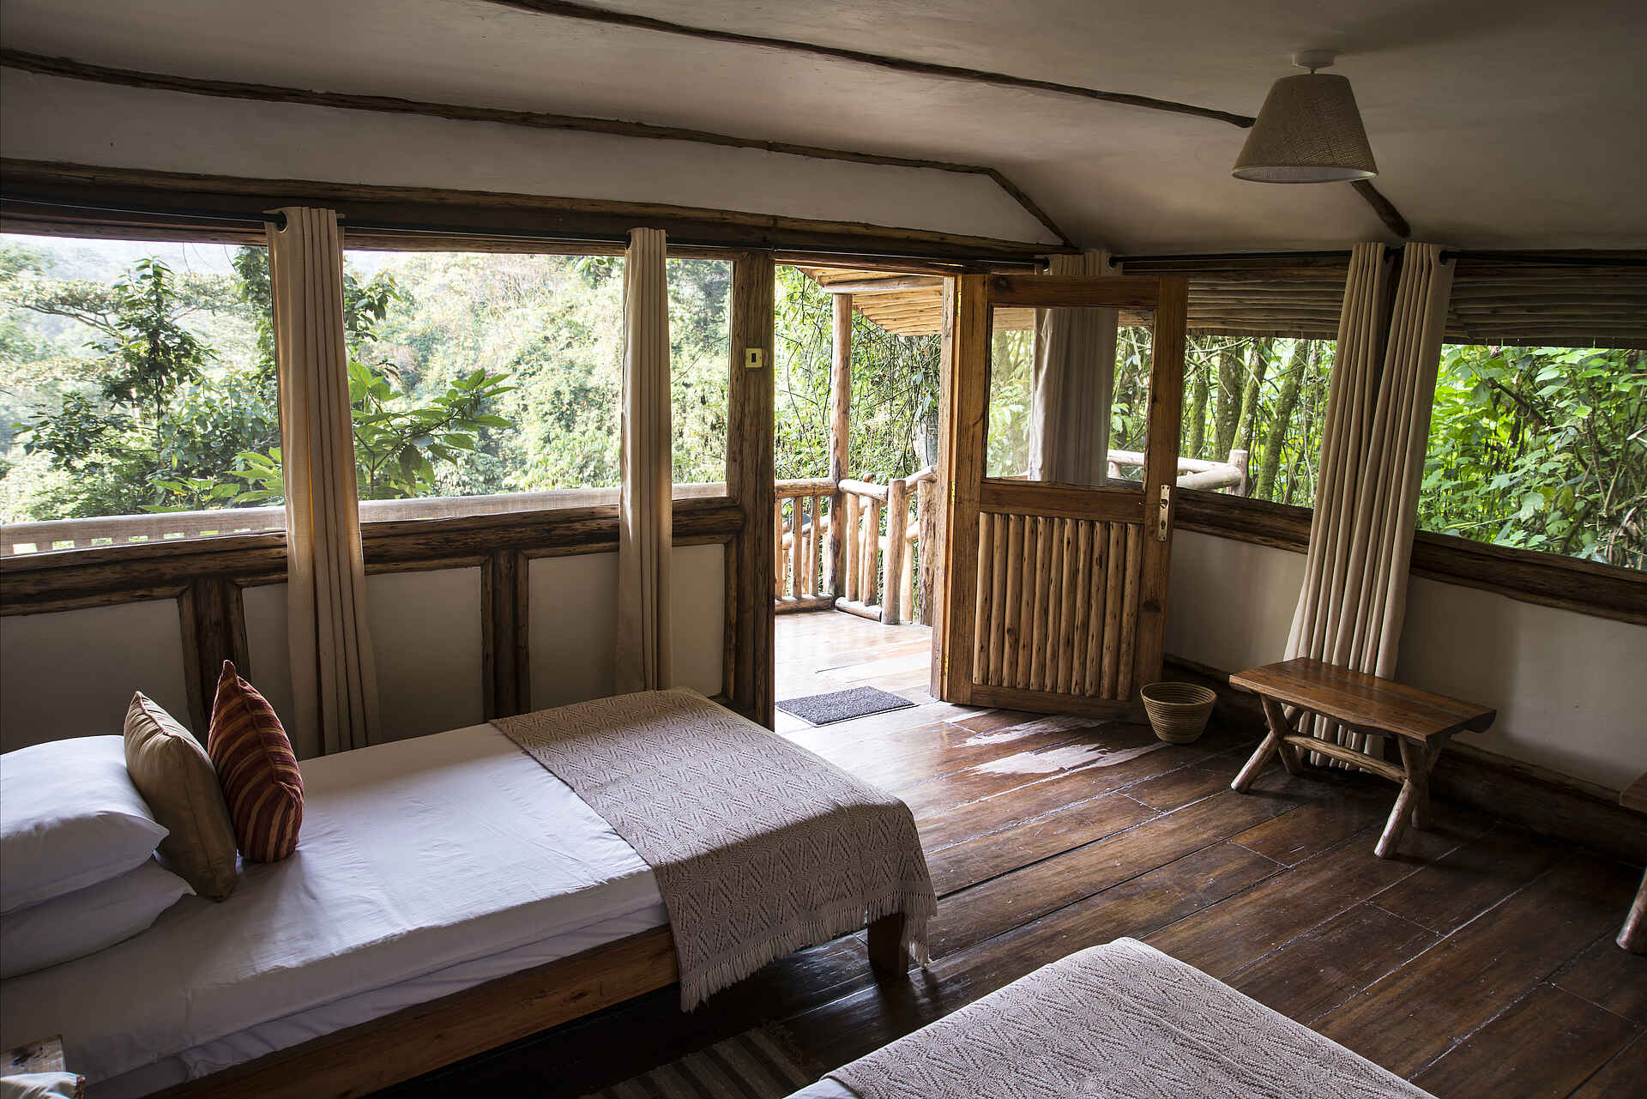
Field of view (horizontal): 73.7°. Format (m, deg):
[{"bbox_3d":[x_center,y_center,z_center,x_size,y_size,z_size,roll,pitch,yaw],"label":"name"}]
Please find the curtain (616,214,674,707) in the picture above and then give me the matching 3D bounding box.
[{"bbox_3d":[-0.657,-0.139,4.044,0.200,2.005,0.120,-7,14,-33],"label":"curtain"}]

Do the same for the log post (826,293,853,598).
[{"bbox_3d":[0.084,-0.579,6.714,0.120,1.917,0.120,1,12,0],"label":"log post"}]

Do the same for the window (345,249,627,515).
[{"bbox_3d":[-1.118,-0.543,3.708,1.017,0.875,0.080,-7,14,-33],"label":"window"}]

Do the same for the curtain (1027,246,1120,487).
[{"bbox_3d":[1.128,-0.325,5.111,0.320,2.030,0.180,4,12,10],"label":"curtain"}]

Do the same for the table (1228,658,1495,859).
[{"bbox_3d":[1.959,0.759,4.115,0.490,0.470,0.735,-7,14,-33],"label":"table"}]

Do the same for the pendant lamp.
[{"bbox_3d":[1.123,-1.012,2.562,0.310,0.270,0.310,-7,14,-33],"label":"pendant lamp"}]

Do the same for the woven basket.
[{"bbox_3d":[1.575,0.725,4.832,0.320,0.220,0.320,1,12,0],"label":"woven basket"}]

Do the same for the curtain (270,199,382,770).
[{"bbox_3d":[-1.559,-0.035,3.444,0.220,2.005,0.120,-7,14,-33],"label":"curtain"}]

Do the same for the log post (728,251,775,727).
[{"bbox_3d":[-0.288,-0.138,4.375,0.180,2.004,0.180,-7,14,-33],"label":"log post"}]

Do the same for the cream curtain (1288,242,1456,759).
[{"bbox_3d":[2.095,-0.111,4.232,0.150,2.050,0.430,-7,14,-33],"label":"cream curtain"}]

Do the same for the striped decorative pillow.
[{"bbox_3d":[-1.391,0.519,2.671,0.160,0.380,0.380,-13,18,-32],"label":"striped decorative pillow"}]

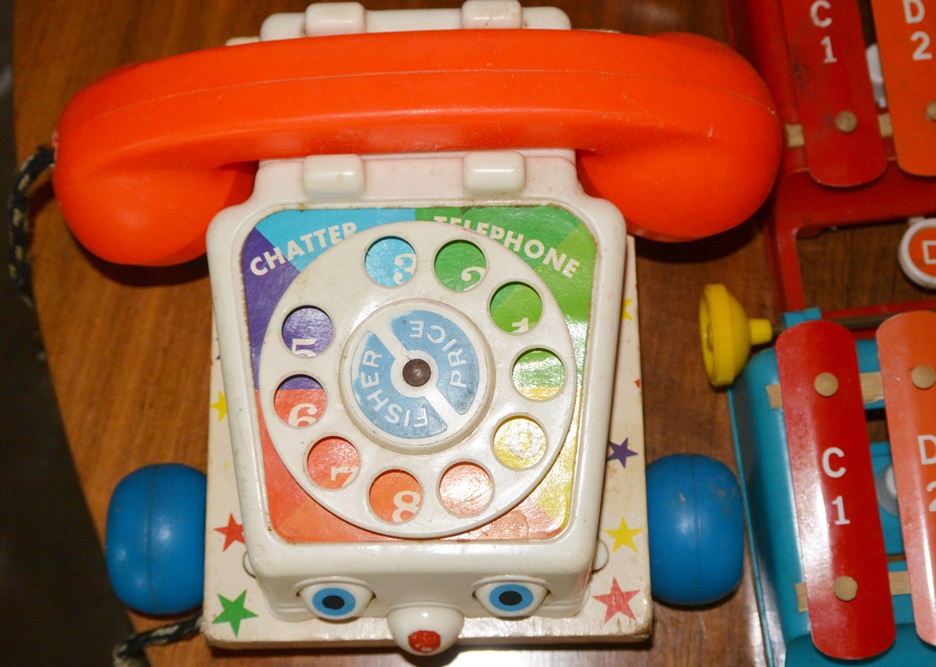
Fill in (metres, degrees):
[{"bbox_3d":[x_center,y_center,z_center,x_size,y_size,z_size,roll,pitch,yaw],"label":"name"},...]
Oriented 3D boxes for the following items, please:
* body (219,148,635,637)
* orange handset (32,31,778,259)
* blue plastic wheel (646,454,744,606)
[{"bbox_3d":[-0.011,-0.005,0.359,0.097,0.056,0.142,-1,75,1],"label":"body"},{"bbox_3d":[-0.013,-0.052,0.359,0.174,0.056,0.053,-2,75,1],"label":"orange handset"},{"bbox_3d":[0.058,0.050,0.379,0.025,0.038,0.038,-1,75,1],"label":"blue plastic wheel"}]

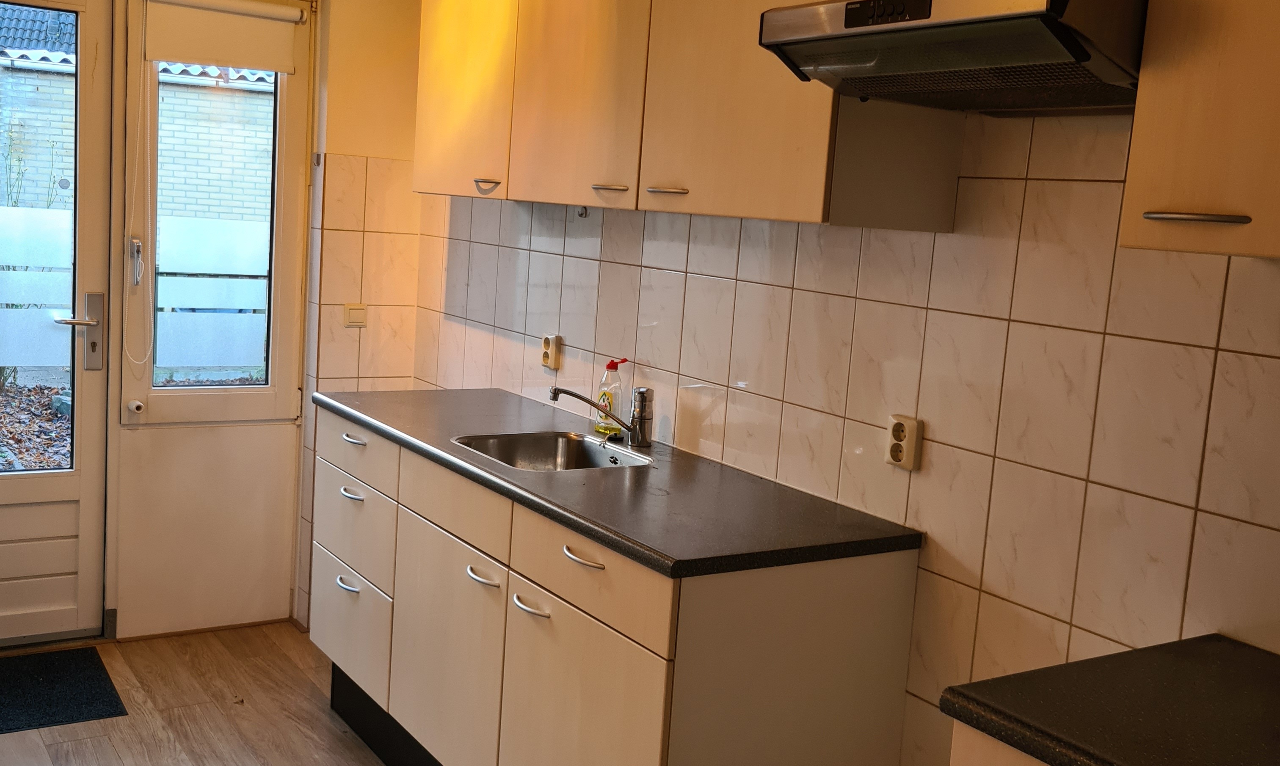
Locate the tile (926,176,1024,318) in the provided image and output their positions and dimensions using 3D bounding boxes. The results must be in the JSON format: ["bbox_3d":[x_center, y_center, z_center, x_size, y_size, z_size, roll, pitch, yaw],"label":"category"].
[{"bbox_3d":[0.627,-0.254,2.384,0.010,0.250,0.201,-1,10,-33],"label":"tile"}]

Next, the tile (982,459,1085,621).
[{"bbox_3d":[0.698,0.275,2.270,0.009,0.248,0.200,-1,9,-33],"label":"tile"}]

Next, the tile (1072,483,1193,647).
[{"bbox_3d":[0.797,0.302,2.074,0.009,0.247,0.198,-1,10,-33],"label":"tile"}]

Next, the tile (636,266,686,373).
[{"bbox_3d":[0.055,-0.159,3.218,0.010,0.247,0.200,-1,10,-33],"label":"tile"}]

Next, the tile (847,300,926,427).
[{"bbox_3d":[0.492,-0.035,2.553,0.010,0.247,0.200,-1,10,-33],"label":"tile"}]

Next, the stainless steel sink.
[{"bbox_3d":[-0.215,0.234,2.965,0.385,0.165,0.420,-1,10,-33],"label":"stainless steel sink"}]

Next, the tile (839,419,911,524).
[{"bbox_3d":[0.471,0.210,2.570,0.009,0.247,0.198,-1,10,-33],"label":"tile"}]

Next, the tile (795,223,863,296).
[{"bbox_3d":[0.403,-0.314,2.702,0.009,0.248,0.200,-1,9,-33],"label":"tile"}]

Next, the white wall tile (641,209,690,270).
[{"bbox_3d":[0.072,-0.403,3.161,0.009,0.247,0.198,-1,10,-33],"label":"white wall tile"}]

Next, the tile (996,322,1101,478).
[{"bbox_3d":[0.711,0.027,2.220,0.010,0.247,0.200,-1,10,-33],"label":"tile"}]

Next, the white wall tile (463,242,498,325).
[{"bbox_3d":[-0.495,-0.314,4.074,0.009,0.248,0.200,-1,9,-33],"label":"white wall tile"}]

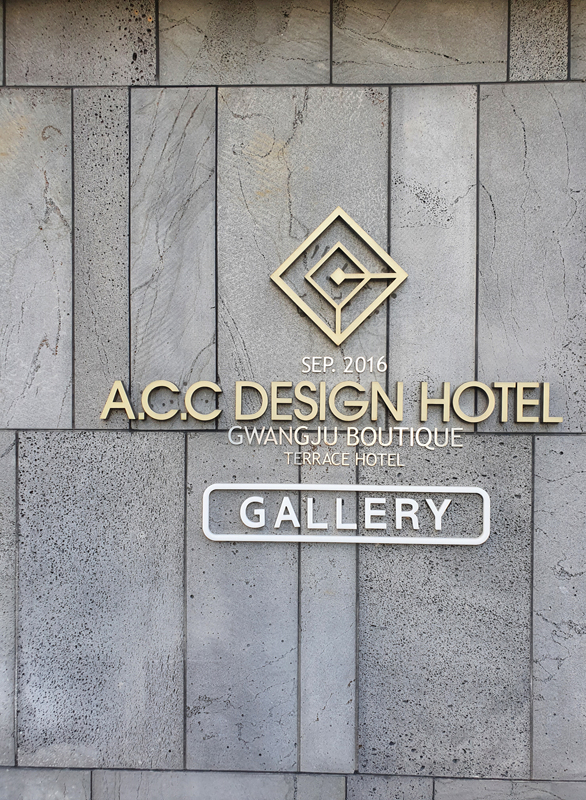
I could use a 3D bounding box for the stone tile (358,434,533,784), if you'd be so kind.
[{"bbox_3d":[0.263,0.356,1.057,0.296,0.597,0.030,0,1,2],"label":"stone tile"}]

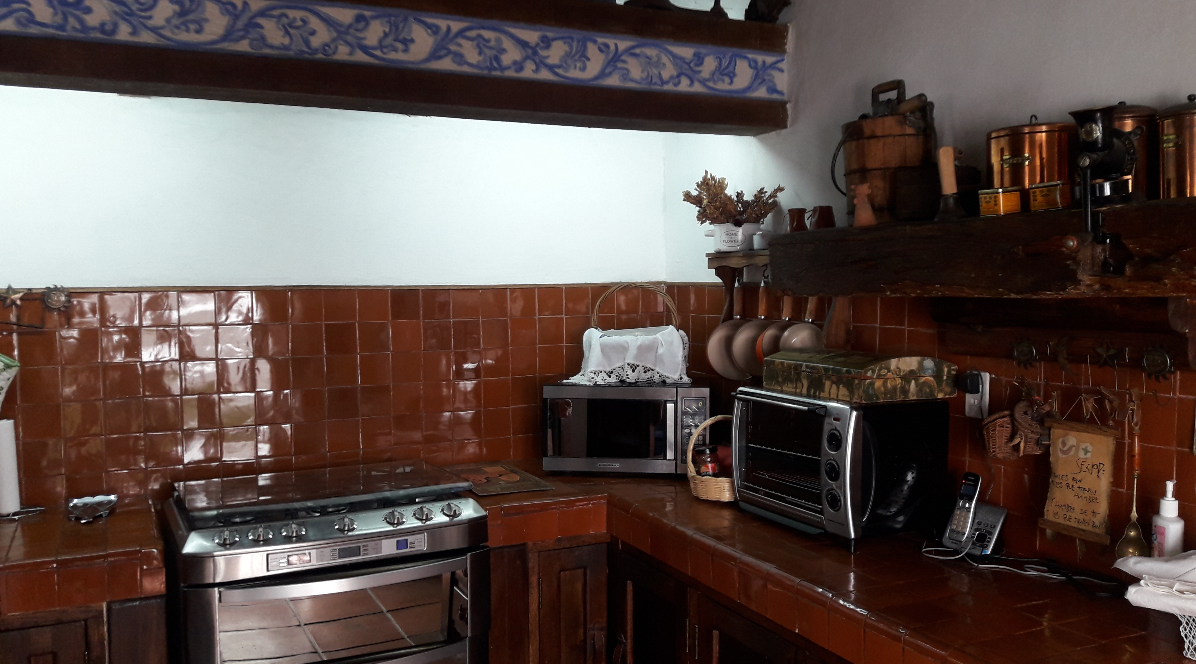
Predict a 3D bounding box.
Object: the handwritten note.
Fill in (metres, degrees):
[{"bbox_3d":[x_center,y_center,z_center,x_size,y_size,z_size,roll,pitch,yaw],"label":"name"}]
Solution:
[{"bbox_3d":[1.067,0.331,2.162,0.027,0.261,0.188,4,1,-27],"label":"handwritten note"}]

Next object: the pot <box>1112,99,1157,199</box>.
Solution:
[{"bbox_3d":[1.060,-0.355,1.960,0.126,0.221,0.126,0,3,0],"label":"pot"}]

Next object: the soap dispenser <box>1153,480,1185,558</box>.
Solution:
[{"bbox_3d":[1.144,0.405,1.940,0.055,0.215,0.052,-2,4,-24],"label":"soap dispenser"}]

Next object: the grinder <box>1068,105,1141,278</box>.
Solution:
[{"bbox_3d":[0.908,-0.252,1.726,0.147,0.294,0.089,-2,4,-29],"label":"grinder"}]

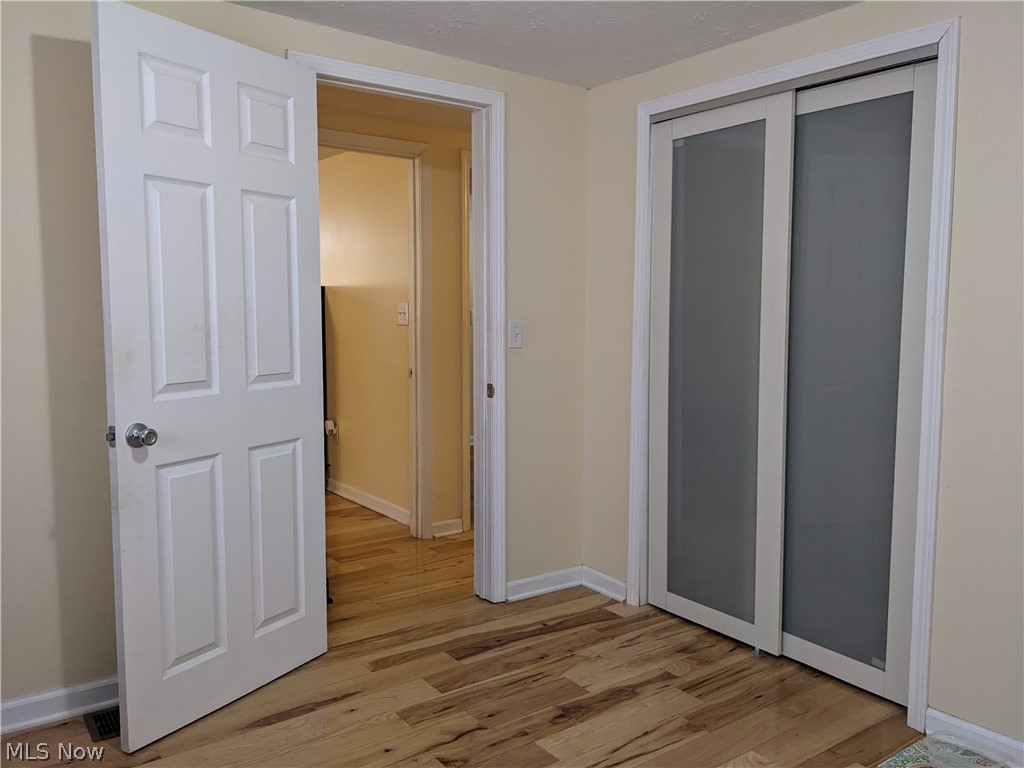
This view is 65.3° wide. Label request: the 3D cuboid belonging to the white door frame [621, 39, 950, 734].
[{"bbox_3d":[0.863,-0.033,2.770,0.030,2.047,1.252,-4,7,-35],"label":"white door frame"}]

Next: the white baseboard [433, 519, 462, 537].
[{"bbox_3d":[-0.353,0.795,4.400,0.189,0.080,0.015,-4,7,-35],"label":"white baseboard"}]

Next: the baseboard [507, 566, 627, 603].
[{"bbox_3d":[0.240,0.891,3.395,0.415,0.084,0.312,-4,7,-35],"label":"baseboard"}]

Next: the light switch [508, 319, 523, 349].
[{"bbox_3d":[0.018,-0.203,3.311,0.070,0.113,0.015,-4,7,-35],"label":"light switch"}]

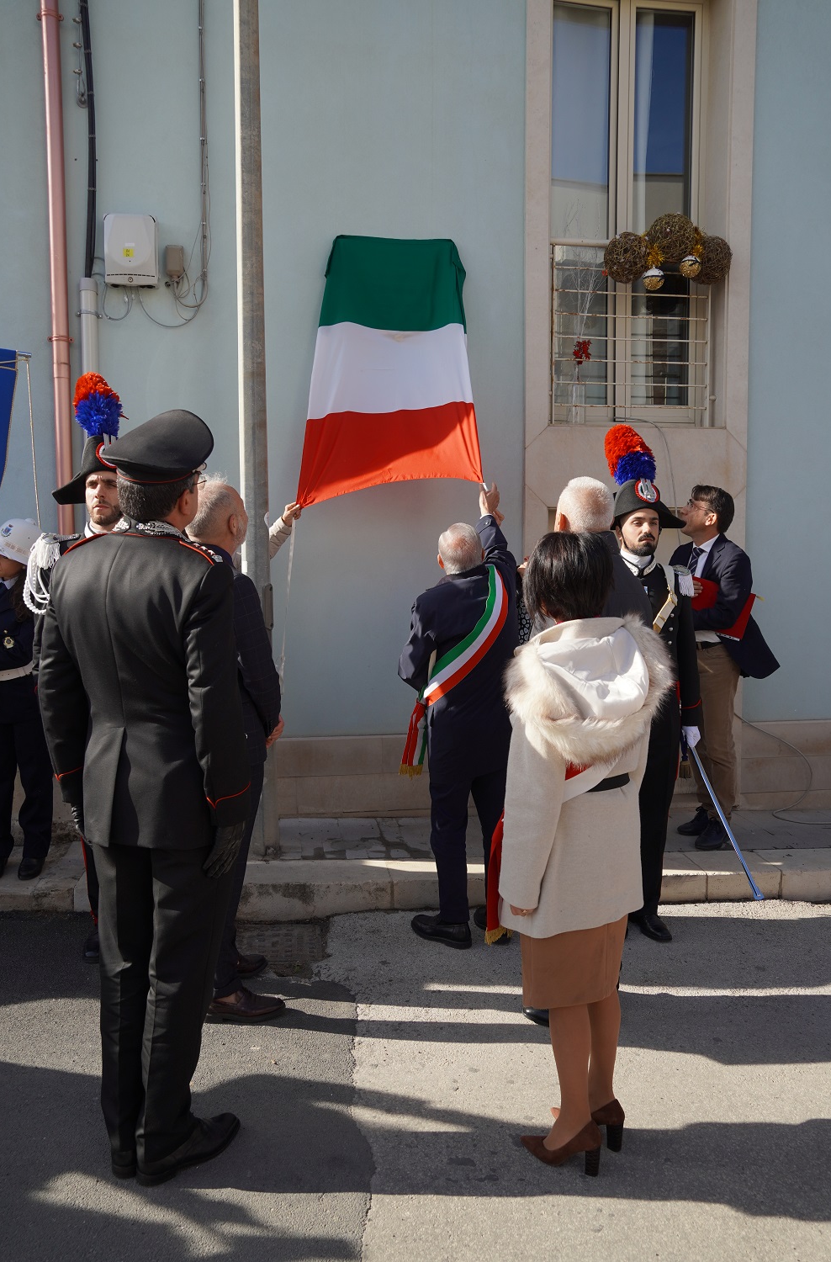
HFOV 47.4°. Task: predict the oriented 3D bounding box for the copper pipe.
[{"bbox_3d":[-1.729,-1.052,4.645,0.090,4.034,0.090,-1,4,-9],"label":"copper pipe"}]

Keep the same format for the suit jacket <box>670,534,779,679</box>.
[{"bbox_3d":[1.566,-0.123,4.800,0.400,0.710,0.470,-4,6,-42],"label":"suit jacket"}]

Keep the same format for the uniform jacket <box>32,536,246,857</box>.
[{"bbox_3d":[-0.679,0.149,2.369,0.540,0.790,0.320,1,4,16],"label":"uniform jacket"}]

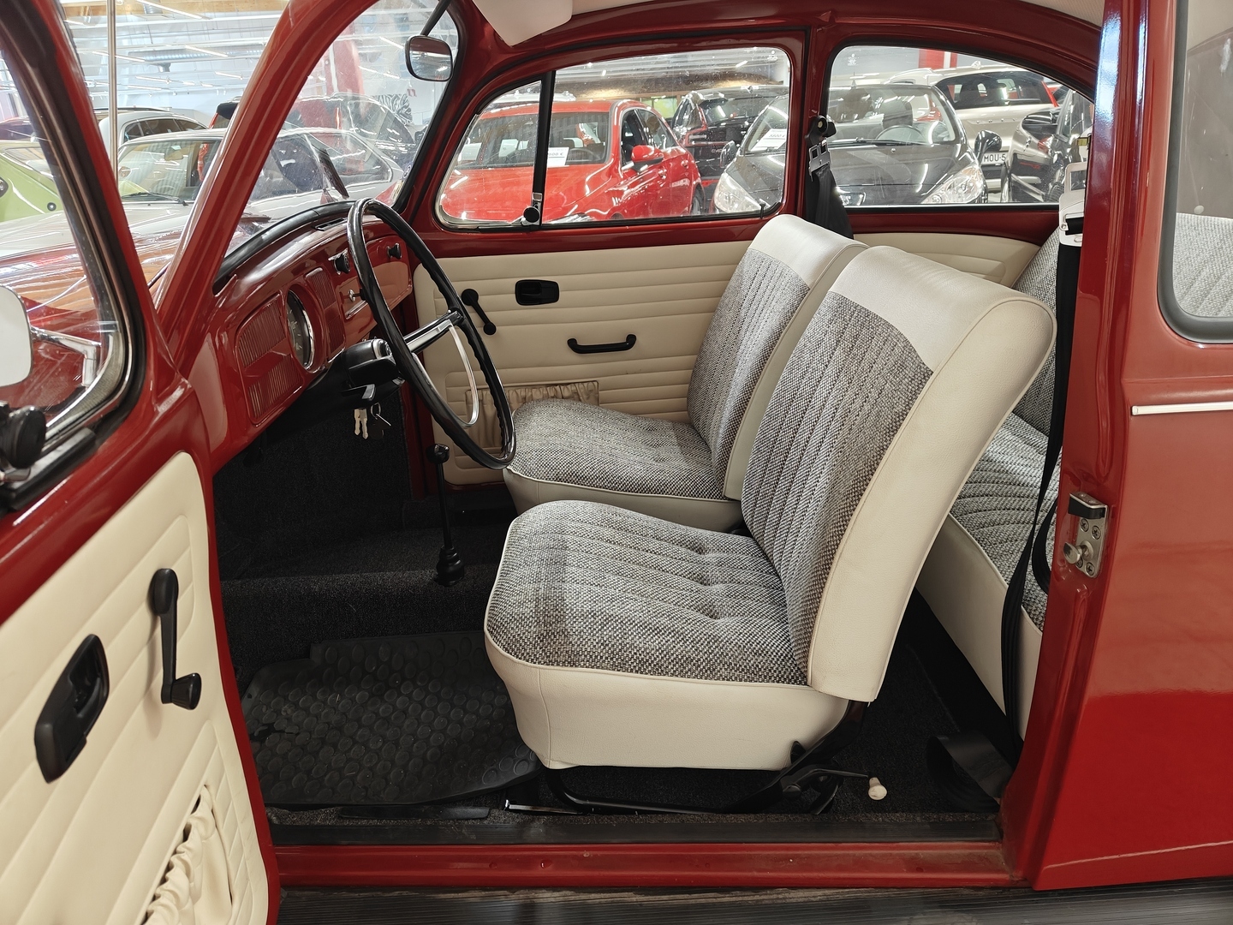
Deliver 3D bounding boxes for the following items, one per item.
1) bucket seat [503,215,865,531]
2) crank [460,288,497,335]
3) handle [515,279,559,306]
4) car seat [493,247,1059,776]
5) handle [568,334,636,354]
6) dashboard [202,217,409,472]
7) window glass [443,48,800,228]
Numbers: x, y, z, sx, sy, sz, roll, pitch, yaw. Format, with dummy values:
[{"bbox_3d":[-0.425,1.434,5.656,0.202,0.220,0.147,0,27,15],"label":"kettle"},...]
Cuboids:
[{"bbox_3d":[0.112,-0.180,1.857,0.700,0.655,0.525,-2,21,2],"label":"bucket seat"},{"bbox_3d":[-0.333,-0.359,2.046,0.040,0.122,0.050,-31,19,10],"label":"crank"},{"bbox_3d":[-0.190,-0.407,2.047,0.106,0.064,0.025,-3,21,0],"label":"handle"},{"bbox_3d":[0.158,0.039,1.288,0.710,0.655,0.525,-2,21,2],"label":"car seat"},{"bbox_3d":[-0.035,-0.288,2.083,0.168,0.036,0.045,-3,21,0],"label":"handle"},{"bbox_3d":[-0.510,-0.295,1.456,0.185,0.245,1.130,-2,21,2],"label":"dashboard"},{"bbox_3d":[-0.013,-0.729,1.948,0.820,0.360,0.020,-3,33,0],"label":"window glass"}]

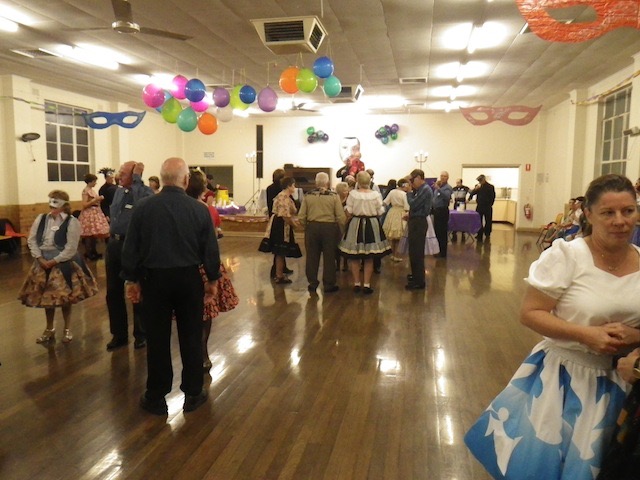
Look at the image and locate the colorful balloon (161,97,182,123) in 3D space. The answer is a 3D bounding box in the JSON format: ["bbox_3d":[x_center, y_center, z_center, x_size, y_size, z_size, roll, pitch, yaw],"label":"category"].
[{"bbox_3d":[-2.365,-2.084,8.300,0.325,0.410,0.325,2,6,11],"label":"colorful balloon"}]

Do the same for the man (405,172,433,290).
[{"bbox_3d":[1.458,-0.177,7.663,0.420,1.720,0.470,0,7,0],"label":"man"}]

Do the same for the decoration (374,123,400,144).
[{"bbox_3d":[2.103,-3.302,16.126,0.770,0.660,0.420,2,7,11],"label":"decoration"}]

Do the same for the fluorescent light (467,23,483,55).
[{"bbox_3d":[2.320,-3.007,7.736,0.130,0.100,1.500,2,7,11],"label":"fluorescent light"}]

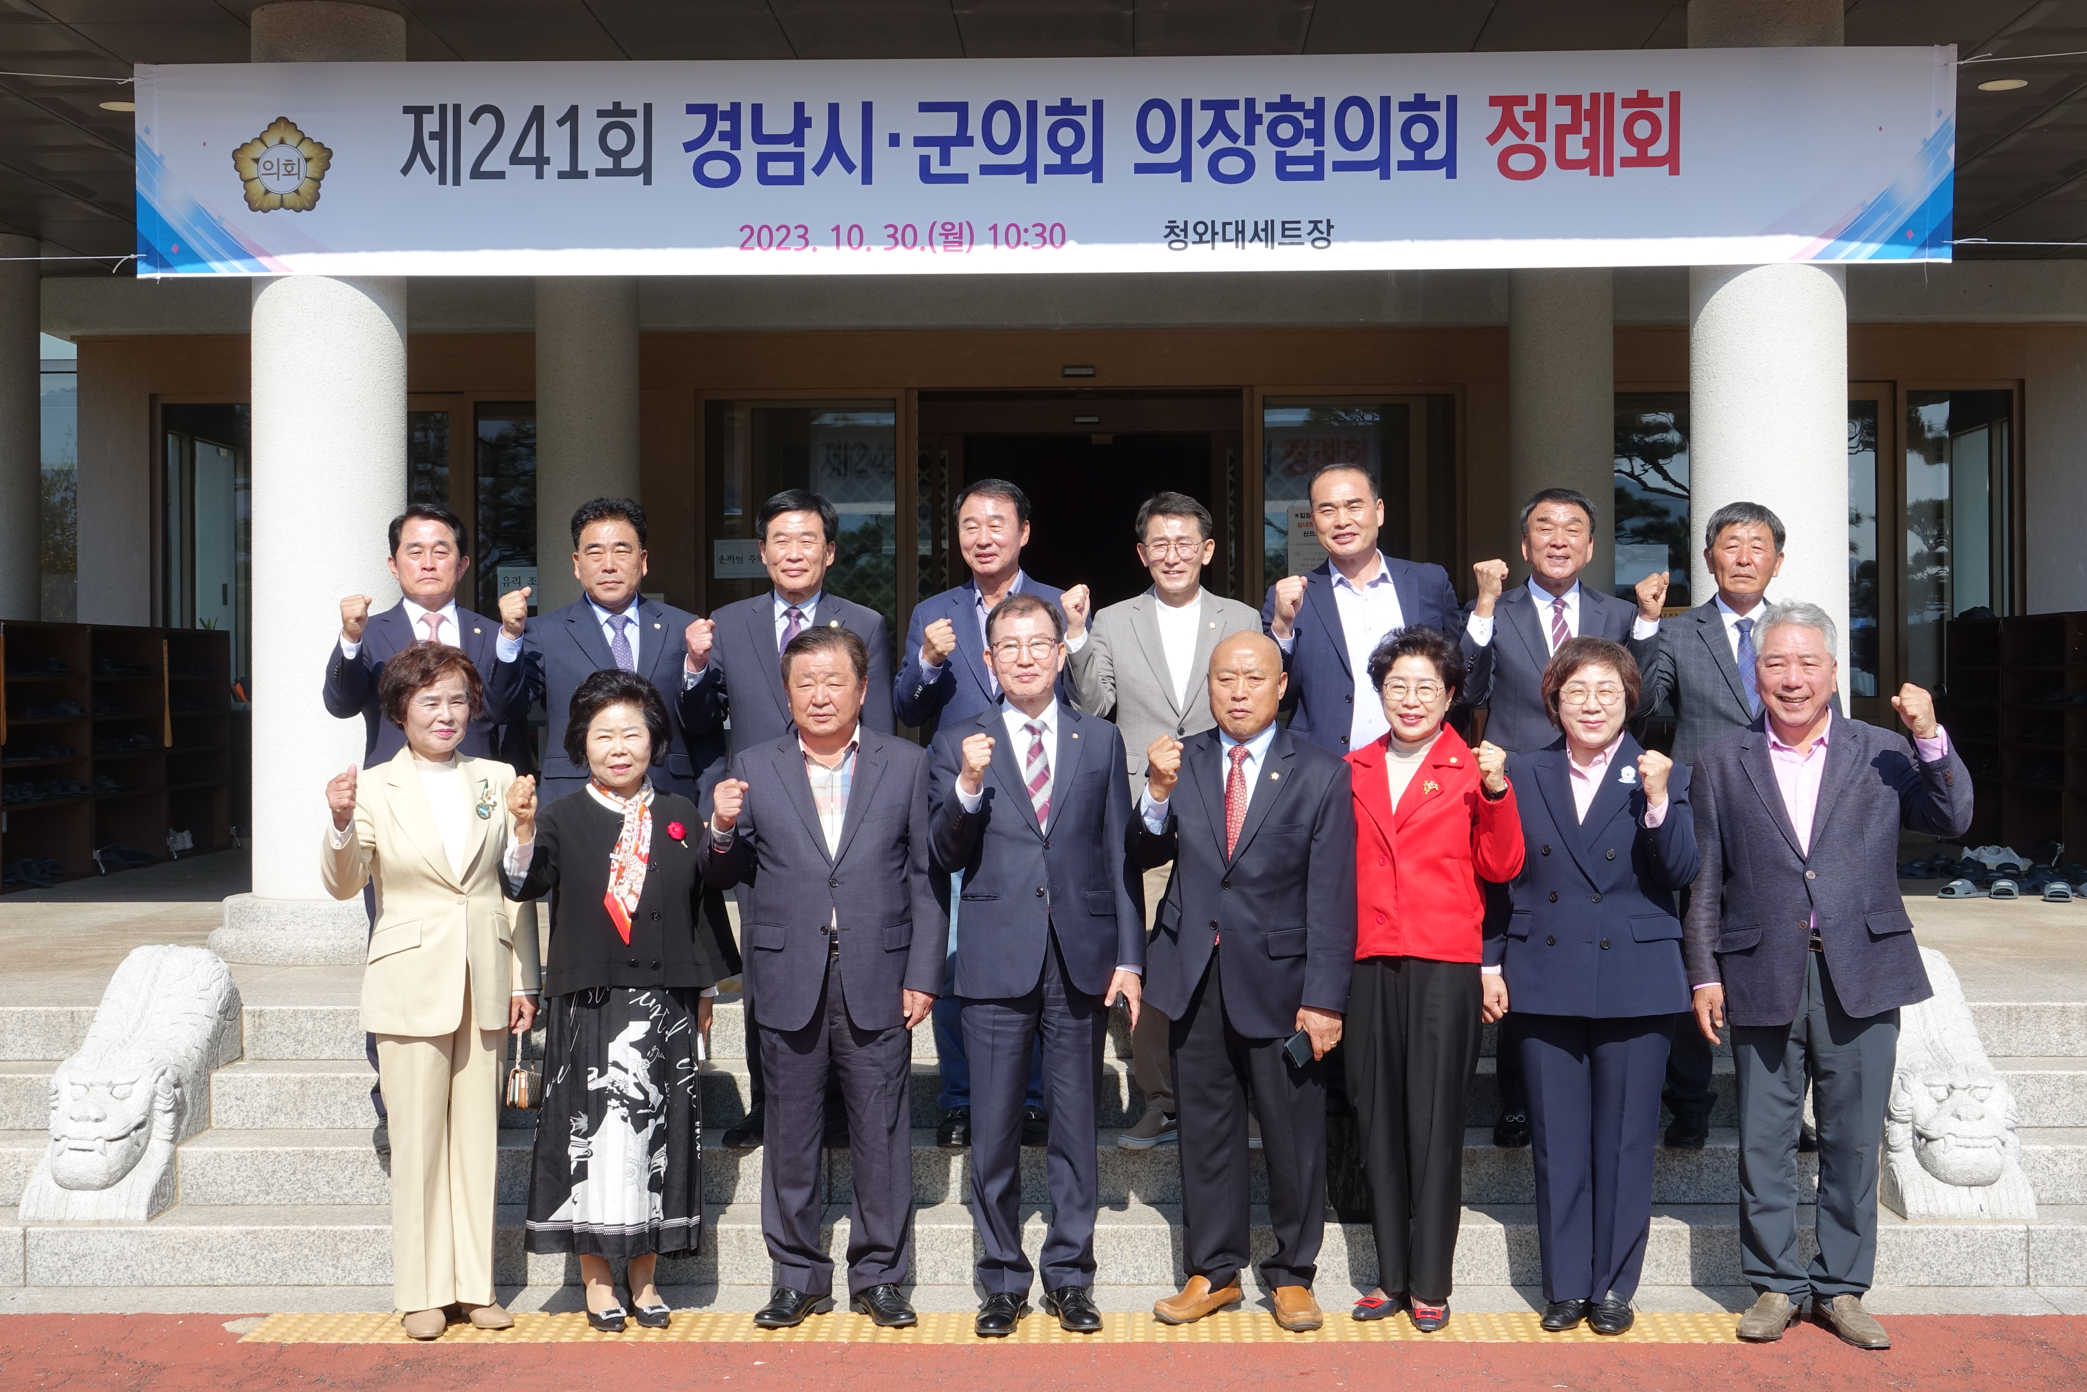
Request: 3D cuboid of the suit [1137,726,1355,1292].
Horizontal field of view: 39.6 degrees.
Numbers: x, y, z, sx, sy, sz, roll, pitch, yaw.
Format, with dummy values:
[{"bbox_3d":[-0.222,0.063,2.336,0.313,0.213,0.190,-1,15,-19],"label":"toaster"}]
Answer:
[{"bbox_3d":[0.474,0.731,6.787,0.508,1.325,0.340,0,0,10],"label":"suit"}]

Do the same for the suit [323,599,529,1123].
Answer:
[{"bbox_3d":[-1.625,0.435,7.630,0.541,1.378,0.360,0,0,-5],"label":"suit"}]

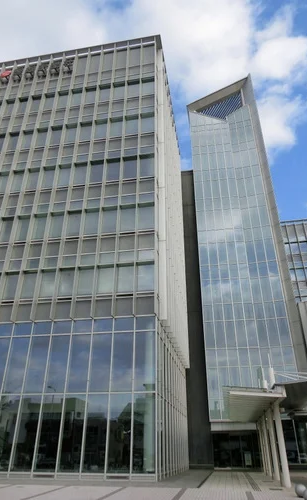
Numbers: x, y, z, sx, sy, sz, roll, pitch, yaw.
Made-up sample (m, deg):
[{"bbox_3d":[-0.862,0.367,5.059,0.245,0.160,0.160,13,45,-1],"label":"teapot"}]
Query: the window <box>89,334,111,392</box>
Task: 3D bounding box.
[{"bbox_3d":[-2.822,5.951,19.288,1.160,3.088,0.100,-4,-29,8],"label":"window"}]

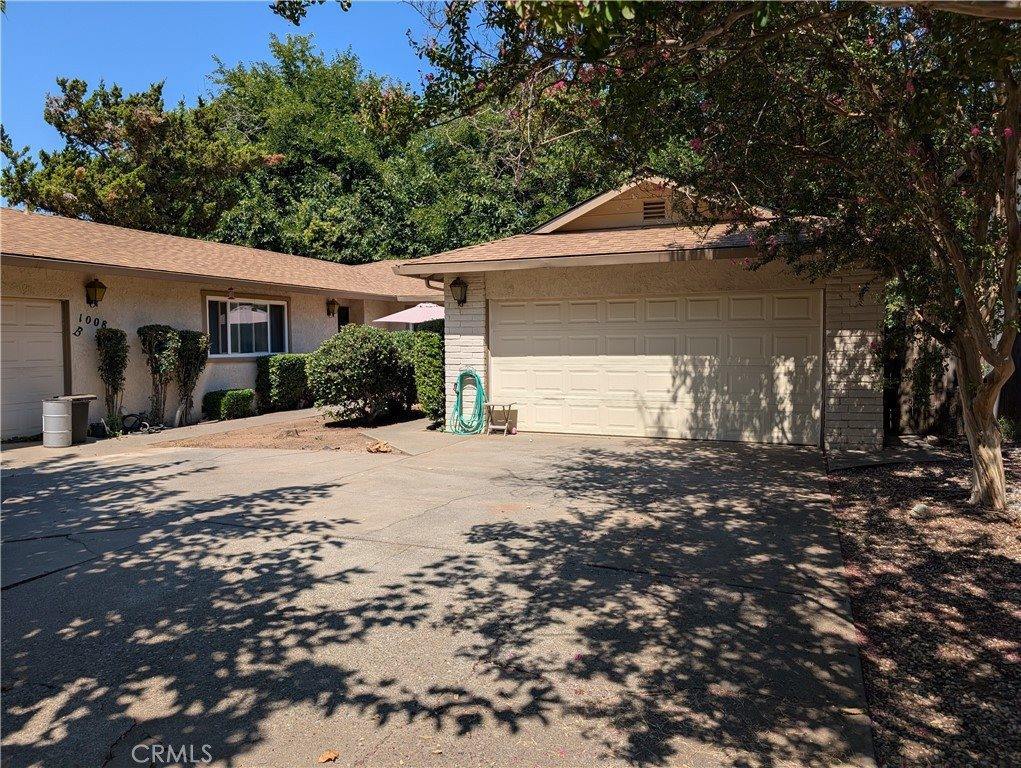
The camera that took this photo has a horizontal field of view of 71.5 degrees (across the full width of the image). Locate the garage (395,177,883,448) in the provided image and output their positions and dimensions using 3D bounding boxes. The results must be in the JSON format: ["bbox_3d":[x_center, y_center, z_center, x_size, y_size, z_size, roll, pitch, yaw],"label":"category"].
[{"bbox_3d":[2.945,-1.379,12.969,7.300,4.100,6.800,1,4,22],"label":"garage"}]

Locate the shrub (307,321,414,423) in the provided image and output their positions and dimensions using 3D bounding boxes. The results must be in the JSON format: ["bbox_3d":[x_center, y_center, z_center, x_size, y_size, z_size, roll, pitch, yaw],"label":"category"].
[{"bbox_3d":[-2.836,-0.195,13.050,1.850,1.800,1.800,0,3,0],"label":"shrub"}]

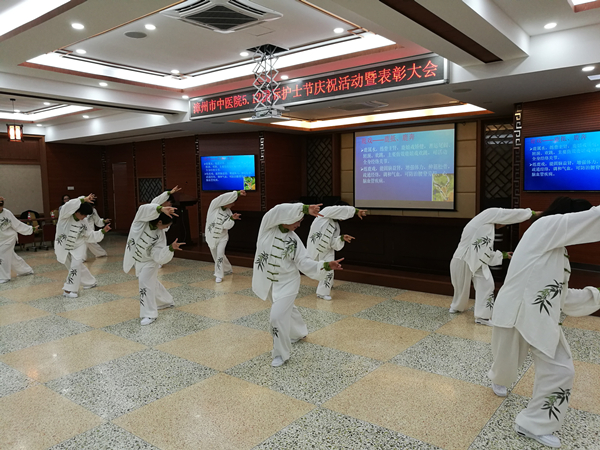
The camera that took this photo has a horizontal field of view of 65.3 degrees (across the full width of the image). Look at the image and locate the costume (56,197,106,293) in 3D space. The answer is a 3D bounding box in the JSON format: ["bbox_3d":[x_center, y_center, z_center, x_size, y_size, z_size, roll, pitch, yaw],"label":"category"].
[{"bbox_3d":[-3.290,0.289,6.999,0.650,1.410,0.700,-4,6,-33],"label":"costume"}]

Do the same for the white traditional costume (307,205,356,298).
[{"bbox_3d":[0.425,0.327,6.500,0.530,1.220,0.540,-3,6,-25],"label":"white traditional costume"}]

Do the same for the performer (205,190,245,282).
[{"bbox_3d":[-1.297,0.160,7.754,0.560,1.440,0.620,-3,5,-18],"label":"performer"}]

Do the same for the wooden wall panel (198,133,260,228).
[{"bbox_3d":[-1.722,-0.995,11.677,1.761,2.550,0.060,1,5,20],"label":"wooden wall panel"}]

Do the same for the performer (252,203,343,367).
[{"bbox_3d":[-0.070,0.488,4.361,0.650,1.380,0.680,-2,5,-12],"label":"performer"}]

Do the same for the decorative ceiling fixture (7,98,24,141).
[{"bbox_3d":[-6.275,-2.290,10.286,0.280,0.940,0.280,3,7,38],"label":"decorative ceiling fixture"}]

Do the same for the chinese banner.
[{"bbox_3d":[-0.100,-2.090,7.496,5.032,0.386,0.100,3,7,38],"label":"chinese banner"}]

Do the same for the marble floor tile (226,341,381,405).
[{"bbox_3d":[0.051,1.222,3.988,1.000,0.020,1.000,3,7,39],"label":"marble floor tile"}]

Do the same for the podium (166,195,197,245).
[{"bbox_3d":[-2.747,-0.138,10.870,0.560,1.170,0.440,3,7,38],"label":"podium"}]

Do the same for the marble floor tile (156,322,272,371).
[{"bbox_3d":[-0.730,1.179,4.612,1.000,0.020,1.000,3,7,39],"label":"marble floor tile"}]

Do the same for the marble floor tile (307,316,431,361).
[{"bbox_3d":[0.676,1.142,4.765,1.000,0.020,1.000,3,7,39],"label":"marble floor tile"}]

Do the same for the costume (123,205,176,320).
[{"bbox_3d":[-1.813,0.420,5.658,0.560,1.340,0.700,-3,6,-24],"label":"costume"}]

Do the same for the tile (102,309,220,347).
[{"bbox_3d":[-1.512,1.126,5.204,0.980,0.020,0.980,3,7,38],"label":"tile"}]

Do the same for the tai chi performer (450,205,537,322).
[{"bbox_3d":[2.231,0.418,5.313,0.800,1.270,0.650,4,7,44],"label":"tai chi performer"}]

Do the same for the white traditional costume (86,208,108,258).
[{"bbox_3d":[-4.430,0.059,10.039,0.600,1.360,0.650,-4,6,-34],"label":"white traditional costume"}]

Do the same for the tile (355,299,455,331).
[{"bbox_3d":[1.296,1.053,5.530,0.980,0.020,0.980,3,7,38],"label":"tile"}]

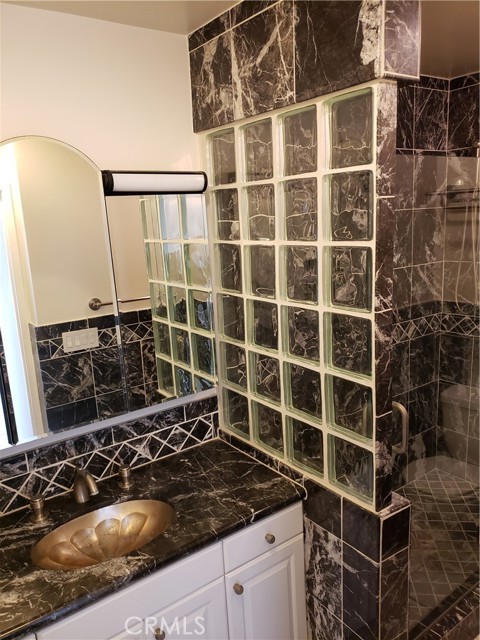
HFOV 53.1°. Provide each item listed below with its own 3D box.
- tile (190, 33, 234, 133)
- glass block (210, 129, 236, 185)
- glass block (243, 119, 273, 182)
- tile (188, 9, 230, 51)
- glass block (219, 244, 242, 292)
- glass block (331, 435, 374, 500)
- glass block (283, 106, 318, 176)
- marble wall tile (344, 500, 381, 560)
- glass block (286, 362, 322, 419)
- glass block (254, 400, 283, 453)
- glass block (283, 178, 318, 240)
[{"bbox_3d":[-0.100,-0.864,1.767,0.014,0.290,0.278,-12,15,-35],"label":"tile"},{"bbox_3d":[-0.035,-0.600,1.810,0.079,0.189,0.189,-12,15,-35],"label":"glass block"},{"bbox_3d":[0.083,-0.571,1.649,0.079,0.189,0.189,-12,15,-35],"label":"glass block"},{"bbox_3d":[-0.107,-1.034,1.728,0.014,0.055,0.274,-12,15,-35],"label":"tile"},{"bbox_3d":[-0.015,-0.209,1.893,0.079,0.189,0.189,-12,15,-35],"label":"glass block"},{"bbox_3d":[0.375,0.463,1.552,0.080,0.190,0.190,-12,15,-35],"label":"glass block"},{"bbox_3d":[0.202,-0.543,1.489,0.079,0.189,0.189,-12,15,-35],"label":"glass block"},{"bbox_3d":[0.388,0.664,1.525,0.012,0.155,0.152,-11,15,-35],"label":"marble wall tile"},{"bbox_3d":[0.245,0.241,1.676,0.085,0.194,0.194,-11,15,-35],"label":"glass block"},{"bbox_3d":[0.135,0.409,1.865,0.080,0.190,0.190,-12,15,-35],"label":"glass block"},{"bbox_3d":[0.212,-0.351,1.541,0.080,0.190,0.190,-12,15,-35],"label":"glass block"}]

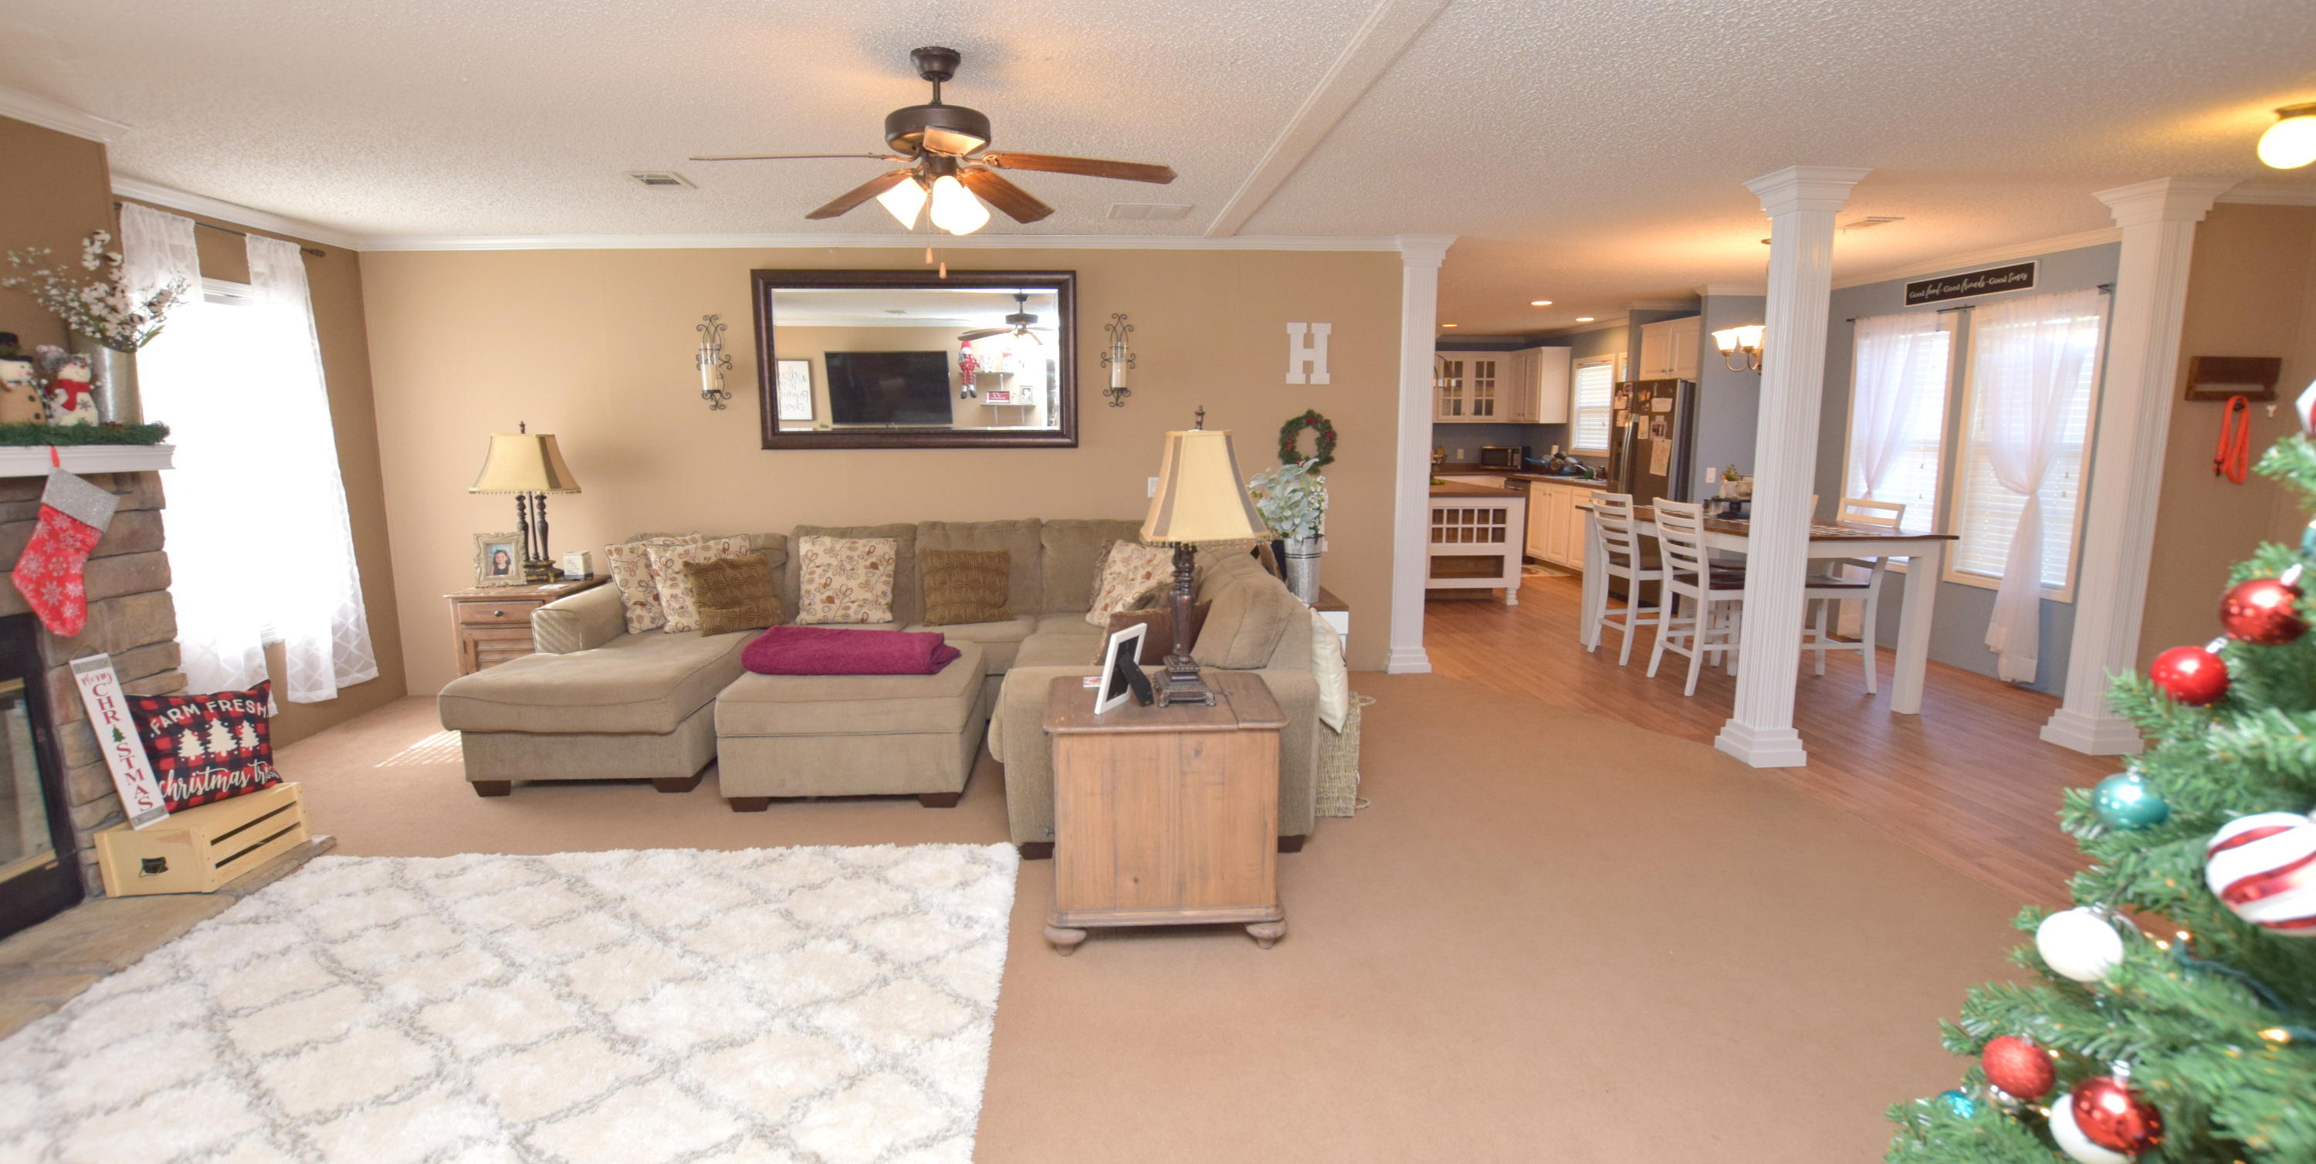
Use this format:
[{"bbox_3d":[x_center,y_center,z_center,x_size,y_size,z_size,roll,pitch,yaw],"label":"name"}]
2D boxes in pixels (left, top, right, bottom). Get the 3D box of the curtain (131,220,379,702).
[{"bbox_3d":[-3.867,-0.443,4.183,0.120,2.100,1.070,-1,9,-5],"label":"curtain"}]

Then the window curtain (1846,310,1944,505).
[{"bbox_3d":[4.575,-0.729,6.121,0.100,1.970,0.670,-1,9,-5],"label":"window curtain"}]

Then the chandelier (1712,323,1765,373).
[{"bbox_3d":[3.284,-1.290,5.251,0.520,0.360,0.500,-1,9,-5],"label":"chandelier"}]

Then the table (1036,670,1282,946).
[{"bbox_3d":[0.011,0.663,2.842,0.665,0.680,0.520,-1,8,-4],"label":"table"}]

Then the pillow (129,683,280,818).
[{"bbox_3d":[-3.079,0.526,3.128,0.140,0.390,0.410,-6,6,23],"label":"pillow"}]

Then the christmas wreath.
[{"bbox_3d":[0.838,-0.789,5.404,0.340,0.350,0.075,-1,9,-5],"label":"christmas wreath"}]

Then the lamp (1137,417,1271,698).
[{"bbox_3d":[0.119,-0.070,2.736,0.350,0.810,0.390,-1,8,-5],"label":"lamp"}]

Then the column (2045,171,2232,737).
[{"bbox_3d":[4.261,-0.469,4.265,0.285,2.455,0.285,-1,8,-5],"label":"column"}]

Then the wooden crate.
[{"bbox_3d":[-3.087,0.822,3.129,0.295,0.220,0.410,-1,8,-5],"label":"wooden crate"}]

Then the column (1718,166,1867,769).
[{"bbox_3d":[2.674,-0.441,4.139,0.285,2.455,0.285,-1,8,-5],"label":"column"}]

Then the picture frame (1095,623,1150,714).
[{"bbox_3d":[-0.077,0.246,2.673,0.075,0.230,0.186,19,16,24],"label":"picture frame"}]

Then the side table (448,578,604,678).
[{"bbox_3d":[-3.287,0.353,5.158,0.600,0.660,0.620,-1,8,-5],"label":"side table"}]

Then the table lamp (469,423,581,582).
[{"bbox_3d":[-3.120,-0.399,4.727,0.480,0.790,0.390,-1,9,-5],"label":"table lamp"}]

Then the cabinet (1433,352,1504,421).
[{"bbox_3d":[3.486,-2.194,10.944,0.821,0.794,0.320,-1,9,-5],"label":"cabinet"}]

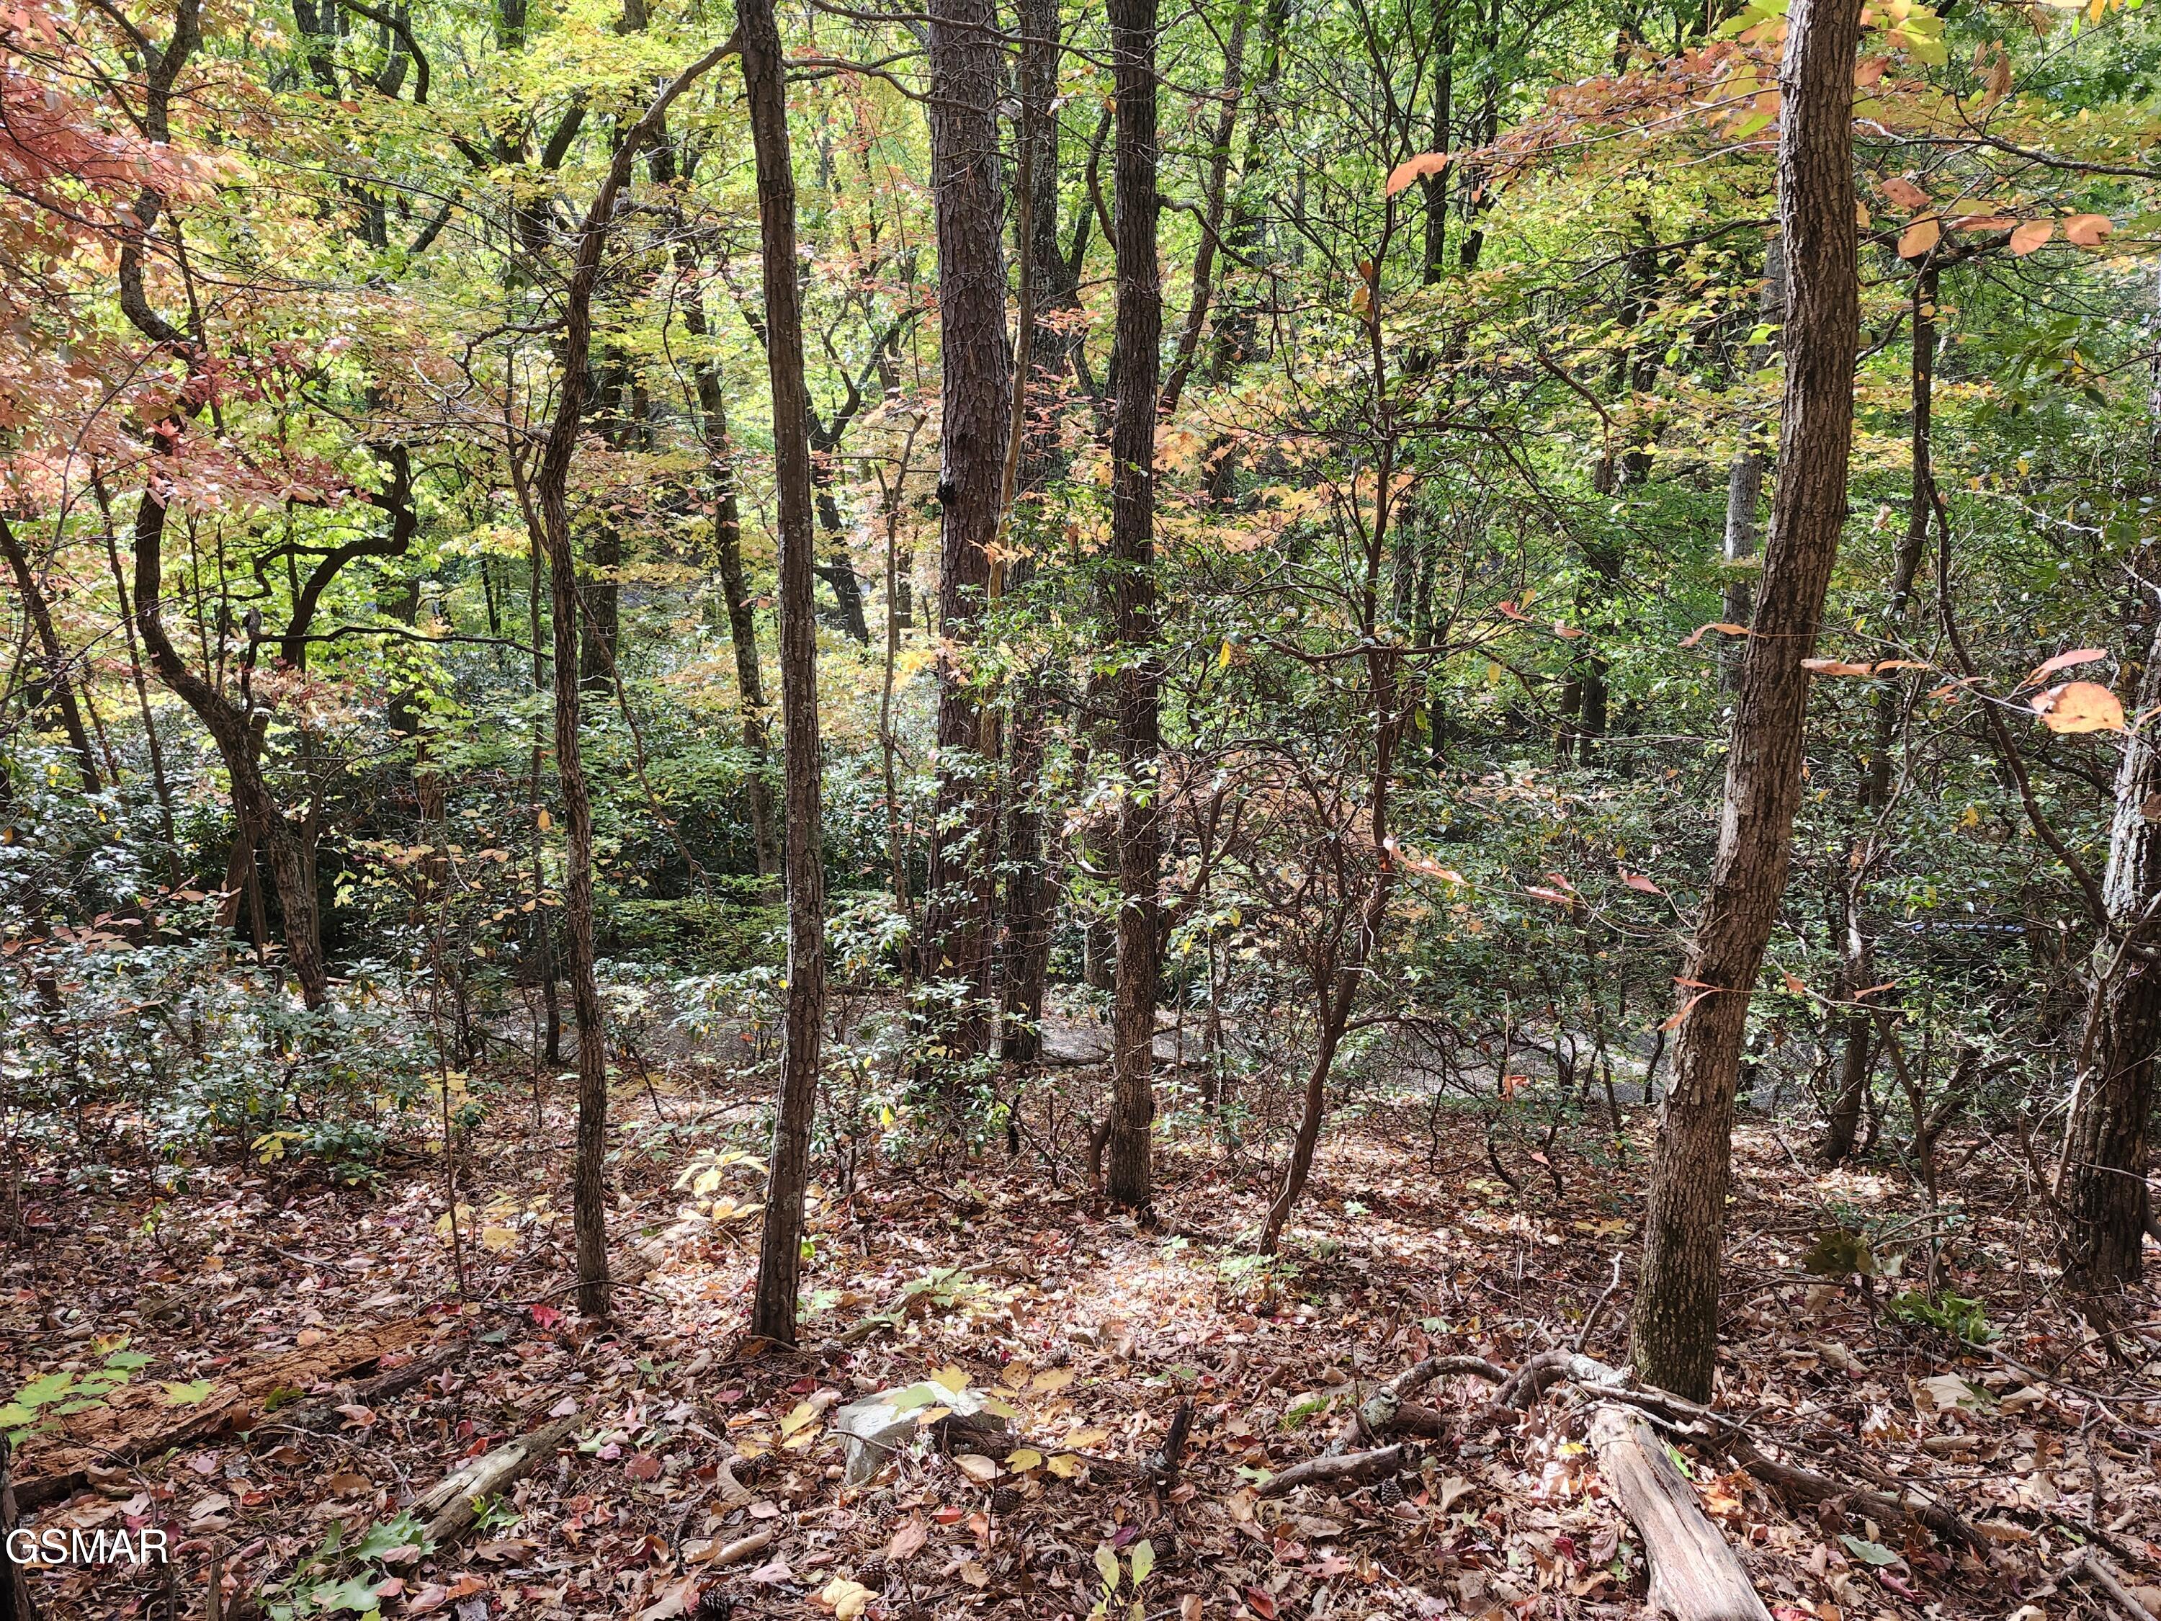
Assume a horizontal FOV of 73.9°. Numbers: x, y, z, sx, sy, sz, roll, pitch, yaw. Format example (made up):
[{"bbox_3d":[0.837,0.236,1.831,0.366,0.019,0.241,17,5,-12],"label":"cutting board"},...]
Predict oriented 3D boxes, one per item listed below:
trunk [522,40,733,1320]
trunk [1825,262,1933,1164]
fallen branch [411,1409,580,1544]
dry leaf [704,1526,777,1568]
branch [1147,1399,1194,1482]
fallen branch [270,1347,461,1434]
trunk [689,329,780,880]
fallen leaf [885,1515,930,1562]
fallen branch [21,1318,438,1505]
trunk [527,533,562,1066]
[{"bbox_3d":[-1.253,-0.270,3.968,0.580,3.481,0.300,0,6,0],"label":"trunk"},{"bbox_3d":[3.297,-0.342,5.907,0.200,3.697,0.200,2,6,0],"label":"trunk"},{"bbox_3d":[-1.249,1.433,3.122,0.095,0.075,0.474,0,-1,14],"label":"fallen branch"},{"bbox_3d":[-0.666,1.450,2.830,0.131,0.035,0.050,1,-1,-45],"label":"dry leaf"},{"bbox_3d":[0.212,1.385,3.161,0.065,0.169,0.060,15,6,0],"label":"branch"},{"bbox_3d":[-1.777,1.447,3.603,0.070,0.060,0.474,0,-1,28],"label":"fallen branch"},{"bbox_3d":[-3.319,-1.925,13.728,0.260,5.236,0.260,-5,6,0],"label":"trunk"},{"bbox_3d":[-0.345,1.447,2.859,0.075,0.050,0.110,0,-1,21],"label":"fallen leaf"},{"bbox_3d":[-2.046,1.430,3.508,0.280,0.090,0.903,0,-1,26],"label":"fallen branch"},{"bbox_3d":[-3.052,-0.032,8.140,0.110,3.058,0.110,0,6,0],"label":"trunk"}]

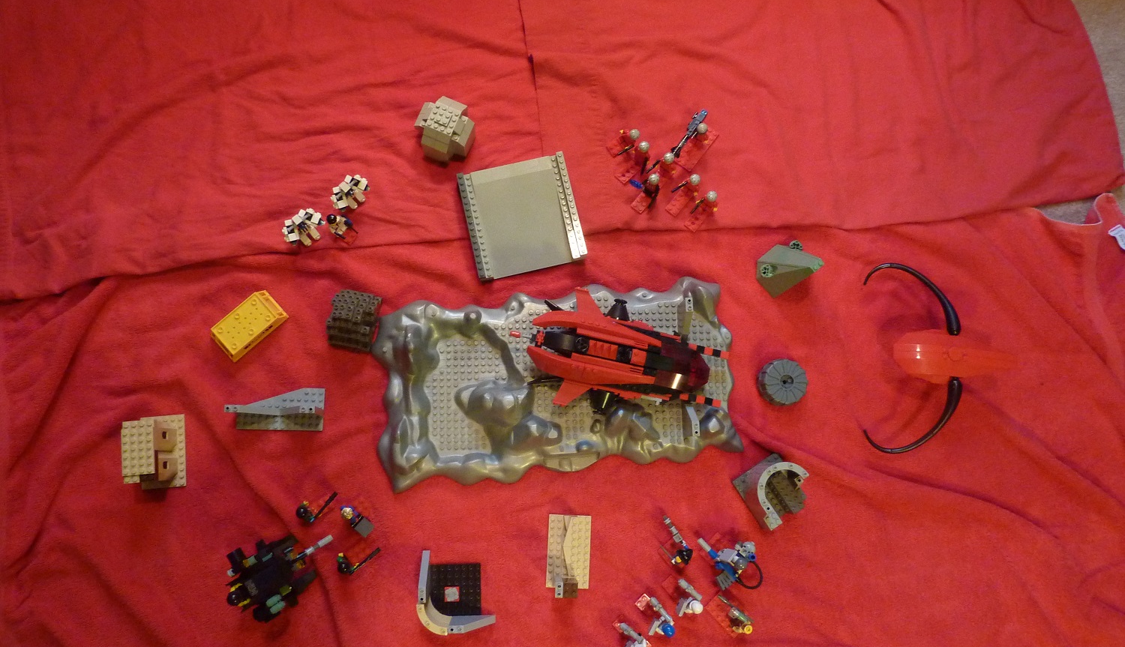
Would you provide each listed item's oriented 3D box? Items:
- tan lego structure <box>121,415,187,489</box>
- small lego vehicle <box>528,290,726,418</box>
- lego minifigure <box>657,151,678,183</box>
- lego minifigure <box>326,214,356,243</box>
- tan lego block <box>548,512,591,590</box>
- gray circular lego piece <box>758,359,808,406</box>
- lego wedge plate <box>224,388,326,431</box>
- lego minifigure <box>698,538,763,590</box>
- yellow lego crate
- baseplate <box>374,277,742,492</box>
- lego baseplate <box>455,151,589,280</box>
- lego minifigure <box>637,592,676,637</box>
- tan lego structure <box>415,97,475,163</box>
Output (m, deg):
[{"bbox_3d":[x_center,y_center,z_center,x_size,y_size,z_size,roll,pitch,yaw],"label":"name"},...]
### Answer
[{"bbox_3d":[-0.446,0.140,0.883,0.048,0.069,0.080,-5,82,-4],"label":"tan lego structure"},{"bbox_3d":[0.075,0.037,0.911,0.221,0.055,0.131,12,81,1],"label":"small lego vehicle"},{"bbox_3d":[0.128,-0.192,0.995,0.024,0.043,0.019,34,78,3],"label":"lego minifigure"},{"bbox_3d":[-0.258,-0.114,0.948,0.030,0.045,0.028,42,82,5],"label":"lego minifigure"},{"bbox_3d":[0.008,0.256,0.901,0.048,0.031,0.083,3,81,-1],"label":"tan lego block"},{"bbox_3d":[0.254,0.068,0.939,0.054,0.030,0.054,0,81,-1],"label":"gray circular lego piece"},{"bbox_3d":[-0.319,0.094,0.903,0.096,0.053,0.048,1,79,-4],"label":"lego wedge plate"},{"bbox_3d":[0.186,0.264,0.907,0.077,0.046,0.052,43,79,4],"label":"lego minifigure"},{"bbox_3d":[-0.363,0.002,0.936,0.081,0.020,0.040,-41,84,-7],"label":"yellow lego crate"},{"bbox_3d":[-0.004,0.064,0.929,0.425,0.056,0.240,-1,79,-5],"label":"baseplate"},{"bbox_3d":[-0.047,-0.127,0.962,0.128,0.023,0.128,-13,81,-3],"label":"lego baseplate"},{"bbox_3d":[0.100,0.325,0.890,0.044,0.047,0.032,44,79,5],"label":"lego minifigure"},{"bbox_3d":[-0.140,-0.231,0.973,0.064,0.063,0.064,23,78,0],"label":"tan lego structure"}]

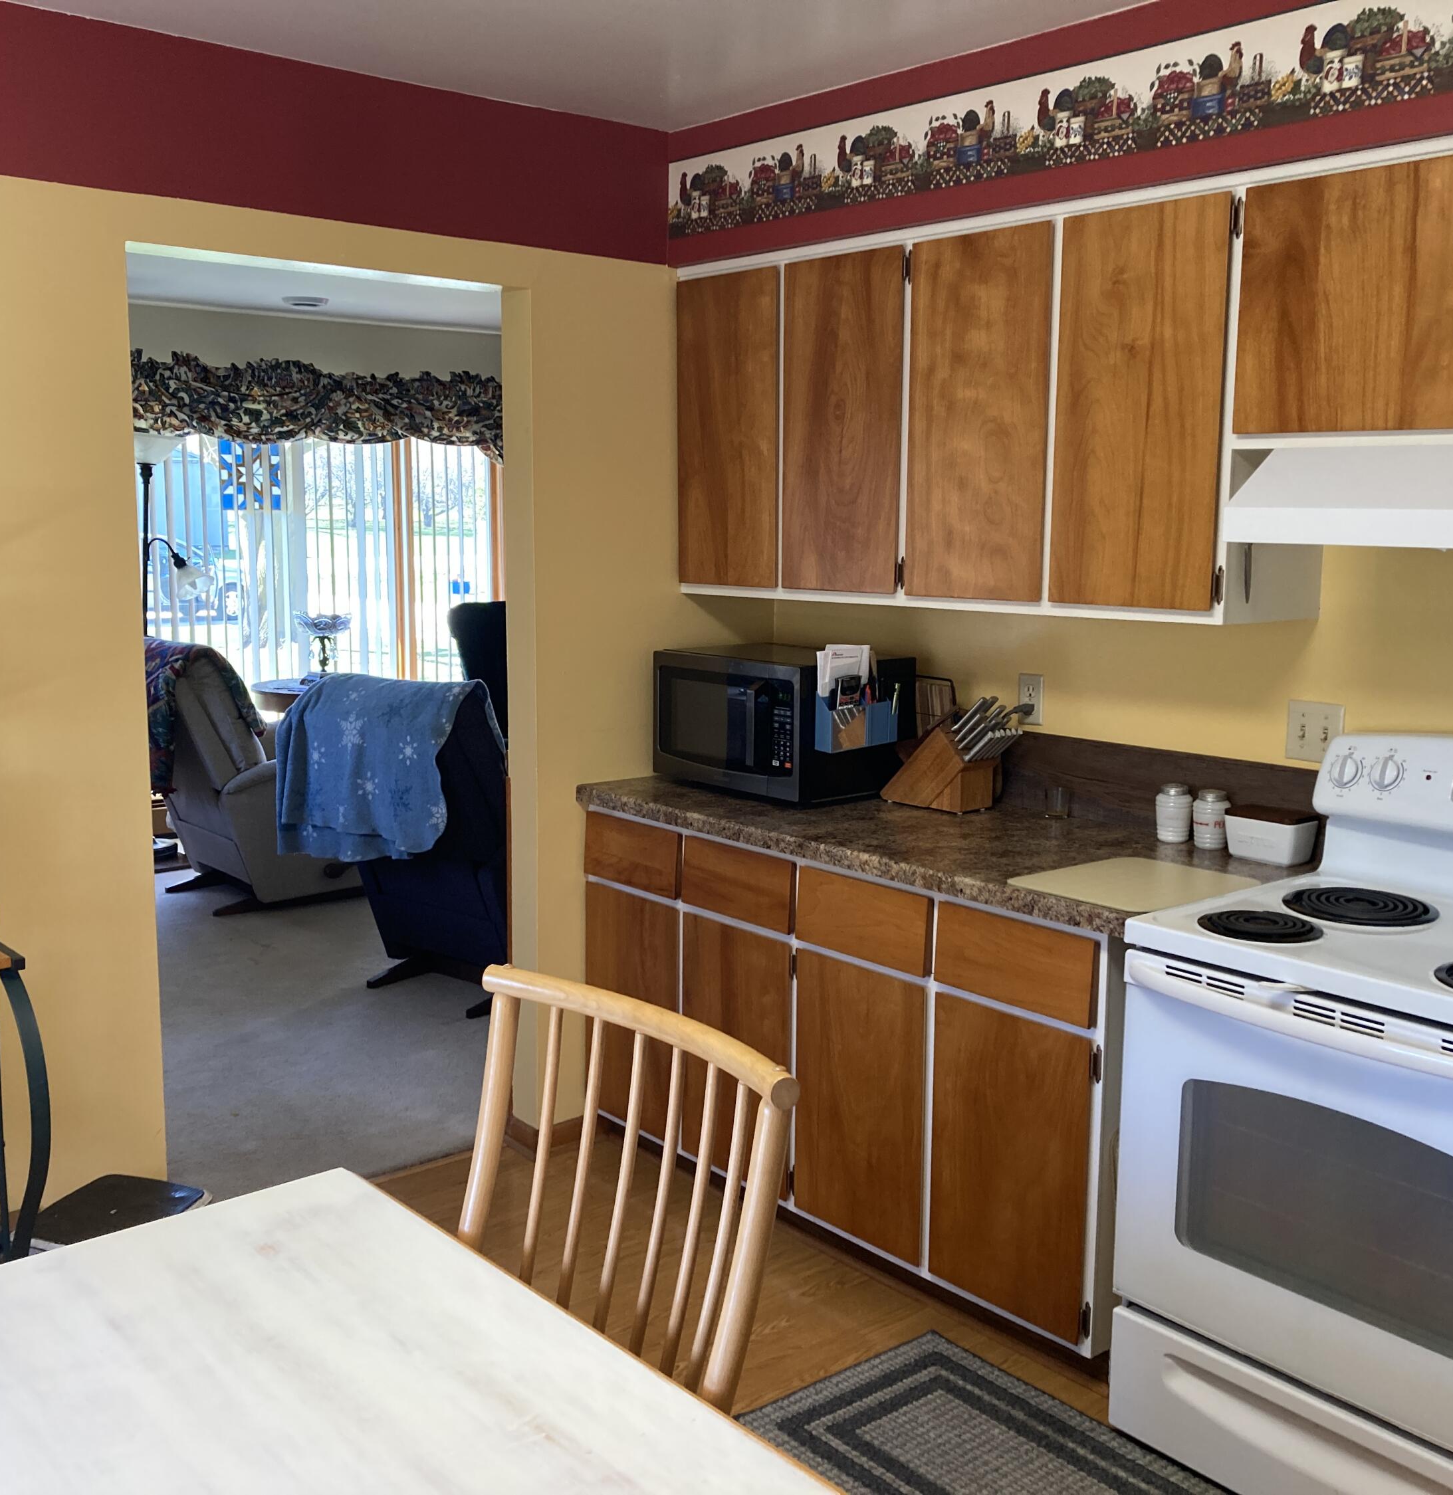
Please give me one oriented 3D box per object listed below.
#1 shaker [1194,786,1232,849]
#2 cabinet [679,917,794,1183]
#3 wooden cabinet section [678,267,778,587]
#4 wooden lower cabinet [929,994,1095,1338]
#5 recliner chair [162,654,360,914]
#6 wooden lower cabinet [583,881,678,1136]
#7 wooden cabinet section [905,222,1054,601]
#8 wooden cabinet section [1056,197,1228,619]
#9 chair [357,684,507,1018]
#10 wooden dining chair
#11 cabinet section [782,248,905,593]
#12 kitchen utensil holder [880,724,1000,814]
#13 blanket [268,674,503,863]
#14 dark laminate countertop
[{"bbox_3d":[0.958,0.141,3.186,0.073,0.112,0.073,-7,11,-40],"label":"shaker"},{"bbox_3d":[0.196,0.644,3.668,0.500,0.560,0.355,-7,11,-40],"label":"cabinet"},{"bbox_3d":[0.129,-0.771,3.963,0.337,0.737,0.375,-7,11,-40],"label":"wooden cabinet section"},{"bbox_3d":[0.688,0.740,3.099,0.500,0.560,0.358,-7,11,-40],"label":"wooden lower cabinet"},{"bbox_3d":[-1.863,0.068,6.520,0.950,1.045,0.830,-8,12,-43],"label":"recliner chair"},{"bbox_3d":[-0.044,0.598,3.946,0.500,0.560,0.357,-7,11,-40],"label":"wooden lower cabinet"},{"bbox_3d":[0.633,-0.681,3.377,0.337,0.737,0.376,-7,11,-40],"label":"wooden cabinet section"},{"bbox_3d":[0.884,-0.637,3.085,0.337,0.737,0.375,-7,11,-40],"label":"wooden cabinet section"},{"bbox_3d":[-0.786,0.256,5.304,0.850,1.055,0.950,7,11,37],"label":"chair"},{"bbox_3d":[-0.278,0.827,1.820,0.550,0.970,0.540,-7,11,-40],"label":"wooden dining chair"},{"bbox_3d":[0.378,-0.727,3.673,0.337,0.737,0.376,-7,11,-40],"label":"cabinet section"},{"bbox_3d":[0.477,0.034,3.639,0.120,0.190,0.250,-7,11,-40],"label":"kitchen utensil holder"},{"bbox_3d":[-0.992,0.056,5.022,0.830,0.590,0.360,7,11,37],"label":"blanket"},{"bbox_3d":[0.390,0.173,3.458,0.630,0.042,1.568,-7,11,-40],"label":"dark laminate countertop"}]

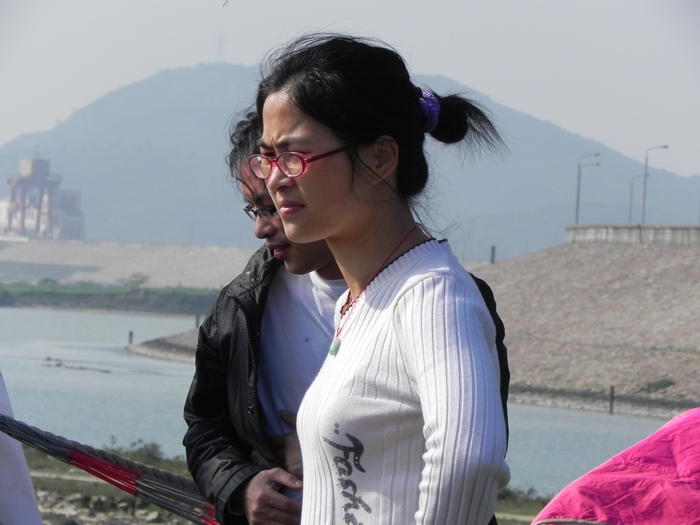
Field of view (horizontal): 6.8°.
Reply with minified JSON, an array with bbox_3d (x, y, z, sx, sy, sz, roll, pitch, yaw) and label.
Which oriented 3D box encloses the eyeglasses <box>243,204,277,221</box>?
[{"bbox_3d":[-0.054,-0.094,7.739,0.142,0.035,0.137,-36,11,-13],"label":"eyeglasses"}]

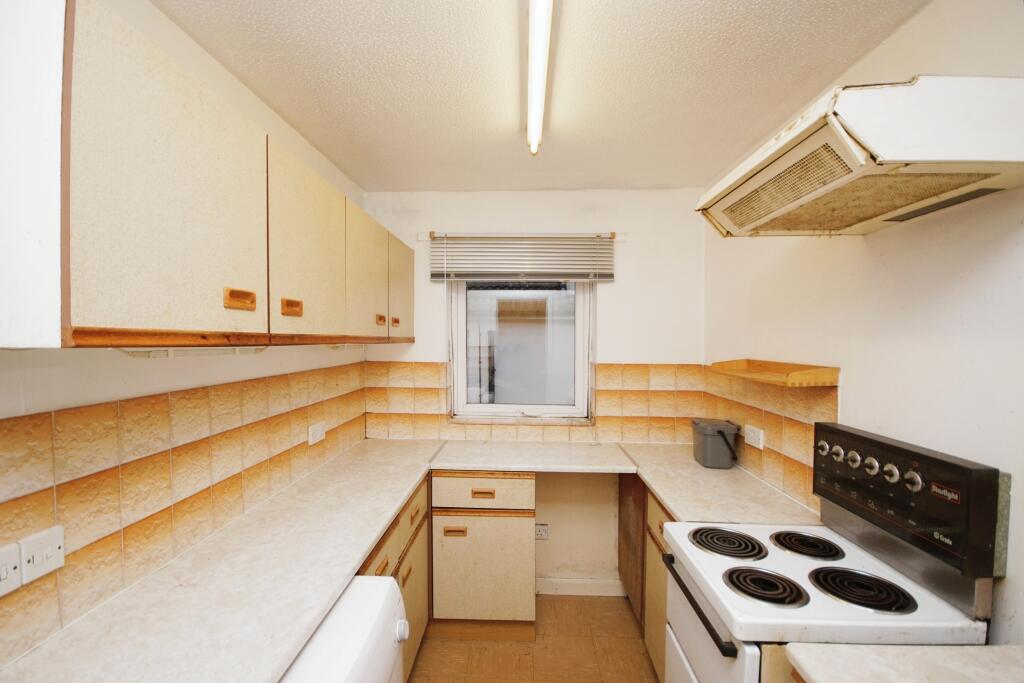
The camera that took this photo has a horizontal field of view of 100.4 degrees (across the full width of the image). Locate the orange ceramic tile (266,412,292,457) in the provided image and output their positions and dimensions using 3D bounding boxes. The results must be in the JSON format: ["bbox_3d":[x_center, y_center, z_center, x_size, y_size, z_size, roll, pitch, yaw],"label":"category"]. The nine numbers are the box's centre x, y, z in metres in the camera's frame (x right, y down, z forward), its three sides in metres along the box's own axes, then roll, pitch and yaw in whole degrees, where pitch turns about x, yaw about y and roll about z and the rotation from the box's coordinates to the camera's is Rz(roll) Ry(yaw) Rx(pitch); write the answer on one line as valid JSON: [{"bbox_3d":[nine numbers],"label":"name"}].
[{"bbox_3d":[-0.928,0.370,1.696,0.010,0.154,0.143,0,1,3],"label":"orange ceramic tile"}]

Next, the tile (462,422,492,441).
[{"bbox_3d":[-0.196,0.536,2.514,0.151,0.096,0.010,0,1,3],"label":"tile"}]

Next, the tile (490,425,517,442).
[{"bbox_3d":[-0.044,0.538,2.507,0.151,0.095,0.010,0,1,3],"label":"tile"}]

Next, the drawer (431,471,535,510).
[{"bbox_3d":[-0.127,0.720,2.280,0.502,0.183,0.410,0,1,3],"label":"drawer"}]

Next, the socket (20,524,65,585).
[{"bbox_3d":[-0.968,0.441,0.878,0.012,0.087,0.082,0,1,3],"label":"socket"}]

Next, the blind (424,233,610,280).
[{"bbox_3d":[0.055,-0.481,2.446,1.056,0.273,0.050,0,1,2],"label":"blind"}]

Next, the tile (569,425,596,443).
[{"bbox_3d":[0.412,0.535,2.482,0.150,0.100,0.010,0,0,2],"label":"tile"}]

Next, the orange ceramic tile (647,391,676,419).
[{"bbox_3d":[0.864,0.359,2.449,0.150,0.150,0.010,0,1,2],"label":"orange ceramic tile"}]

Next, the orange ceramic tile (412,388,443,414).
[{"bbox_3d":[-0.500,0.351,2.517,0.150,0.150,0.010,0,1,2],"label":"orange ceramic tile"}]

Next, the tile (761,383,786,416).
[{"bbox_3d":[1.090,0.223,1.765,0.010,0.151,0.149,0,1,3],"label":"tile"}]

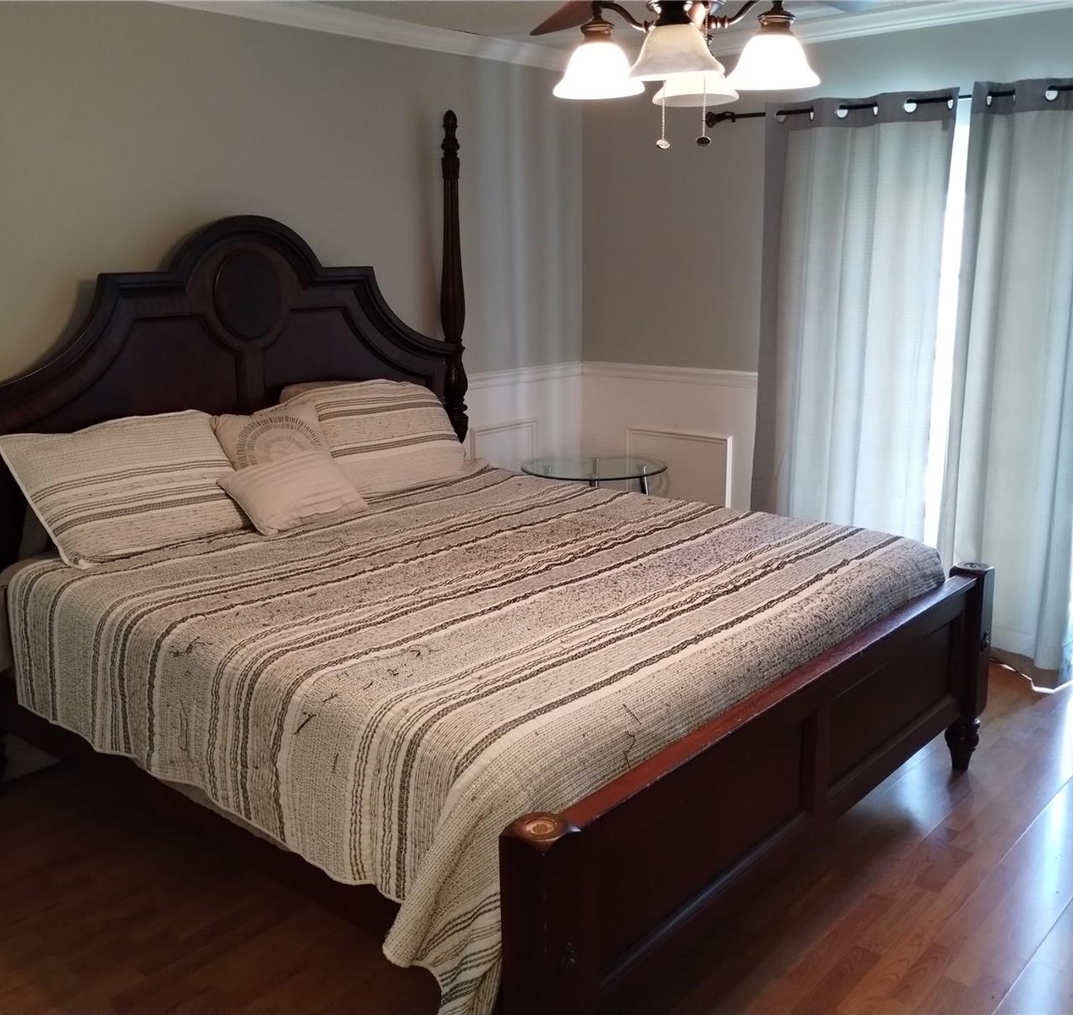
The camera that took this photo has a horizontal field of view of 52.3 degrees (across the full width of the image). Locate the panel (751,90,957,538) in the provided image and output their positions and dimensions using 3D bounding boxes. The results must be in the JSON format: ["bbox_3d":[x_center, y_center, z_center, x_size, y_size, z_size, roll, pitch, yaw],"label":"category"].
[{"bbox_3d":[1.199,-0.506,4.291,0.760,2.110,0.120,10,16,40],"label":"panel"}]

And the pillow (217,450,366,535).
[{"bbox_3d":[-0.738,-0.057,3.408,0.275,0.120,0.450,51,32,13],"label":"pillow"}]

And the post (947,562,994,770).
[{"bbox_3d":[1.288,0.488,3.279,0.110,0.658,0.110,10,16,40],"label":"post"}]

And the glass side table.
[{"bbox_3d":[0.258,0.142,4.893,0.630,0.650,0.630,10,16,40],"label":"glass side table"}]

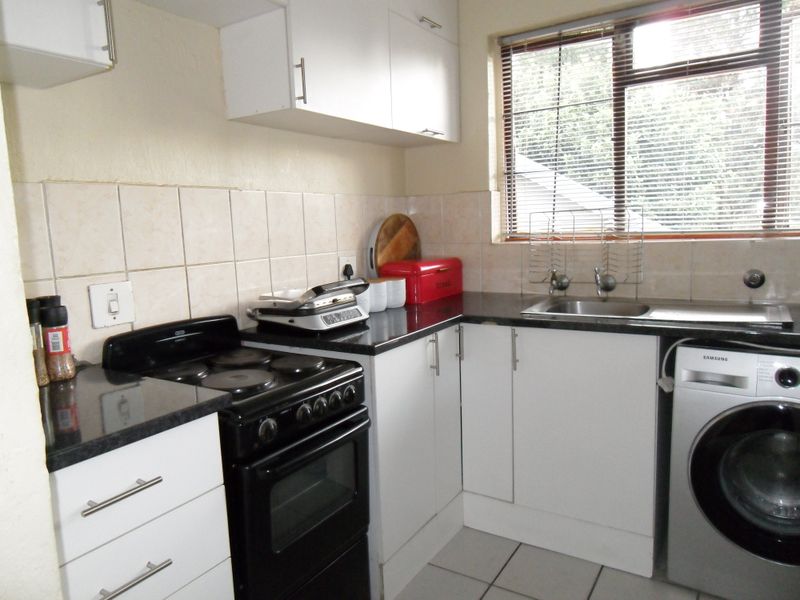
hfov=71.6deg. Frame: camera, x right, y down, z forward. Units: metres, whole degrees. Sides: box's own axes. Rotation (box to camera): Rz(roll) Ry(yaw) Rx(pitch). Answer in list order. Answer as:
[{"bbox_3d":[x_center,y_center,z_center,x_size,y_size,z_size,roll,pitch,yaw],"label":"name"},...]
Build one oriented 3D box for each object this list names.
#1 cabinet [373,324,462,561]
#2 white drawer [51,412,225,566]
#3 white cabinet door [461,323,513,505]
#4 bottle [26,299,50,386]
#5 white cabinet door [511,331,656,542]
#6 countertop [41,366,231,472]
[{"bbox_3d":[-0.159,0.462,2.131,0.589,0.692,0.592,3,9,33],"label":"cabinet"},{"bbox_3d":[-0.674,0.338,1.190,0.453,0.164,0.351,3,9,33],"label":"white drawer"},{"bbox_3d":[0.345,0.441,2.187,0.223,0.698,0.020,3,9,32],"label":"white cabinet door"},{"bbox_3d":[-0.902,0.107,1.365,0.051,0.210,0.051,3,9,33],"label":"bottle"},{"bbox_3d":[0.649,0.456,1.995,0.497,0.698,0.020,3,9,32],"label":"white cabinet door"},{"bbox_3d":[-0.737,0.236,1.245,0.611,0.030,0.394,3,9,33],"label":"countertop"}]

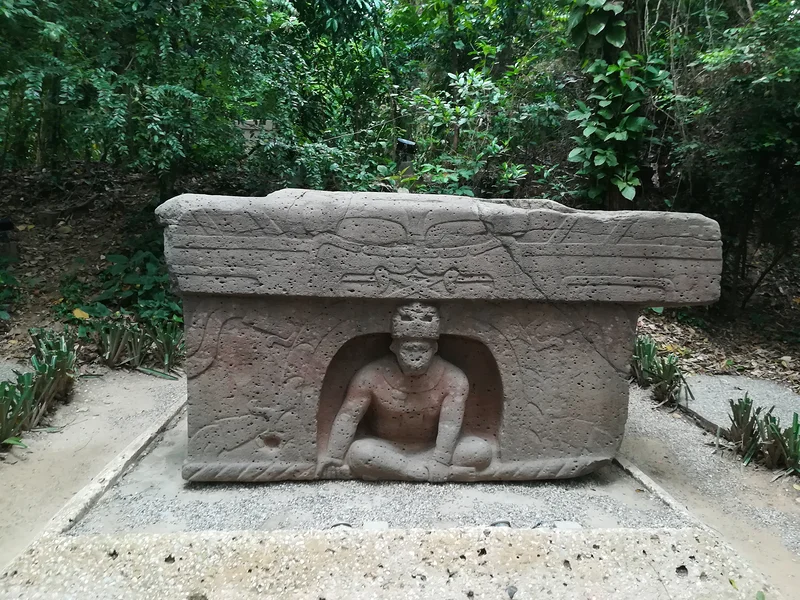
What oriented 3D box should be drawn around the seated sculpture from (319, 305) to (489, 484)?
[{"bbox_3d":[0.036,0.513,3.700,1.036,1.042,0.520,1,5,-6],"label":"seated sculpture"}]

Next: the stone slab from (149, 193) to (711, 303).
[{"bbox_3d":[0.212,-0.368,4.191,3.190,0.595,1.700,1,5,-6],"label":"stone slab"}]

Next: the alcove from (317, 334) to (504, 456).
[{"bbox_3d":[0.047,0.574,3.752,1.107,0.802,0.450,1,5,-6],"label":"alcove"}]

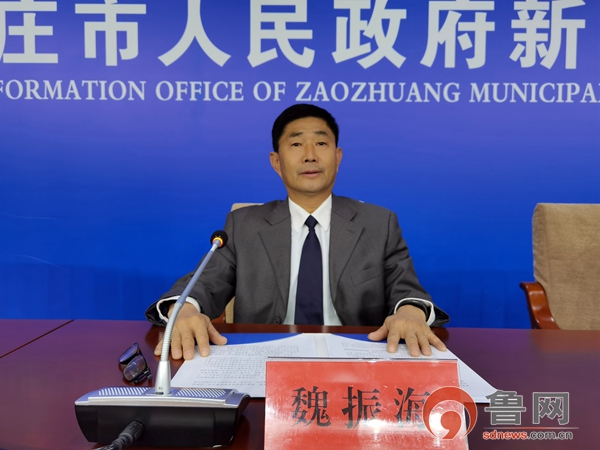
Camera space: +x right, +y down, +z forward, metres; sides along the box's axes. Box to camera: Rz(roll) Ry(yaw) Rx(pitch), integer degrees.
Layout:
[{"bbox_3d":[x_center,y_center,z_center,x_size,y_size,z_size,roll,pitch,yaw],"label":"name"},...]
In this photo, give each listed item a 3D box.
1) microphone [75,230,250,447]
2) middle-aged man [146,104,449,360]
[{"bbox_3d":[-0.153,0.125,0.642,0.175,0.215,0.280,0,3,0],"label":"microphone"},{"bbox_3d":[0.000,0.330,1.110,0.640,1.260,0.620,0,3,1],"label":"middle-aged man"}]

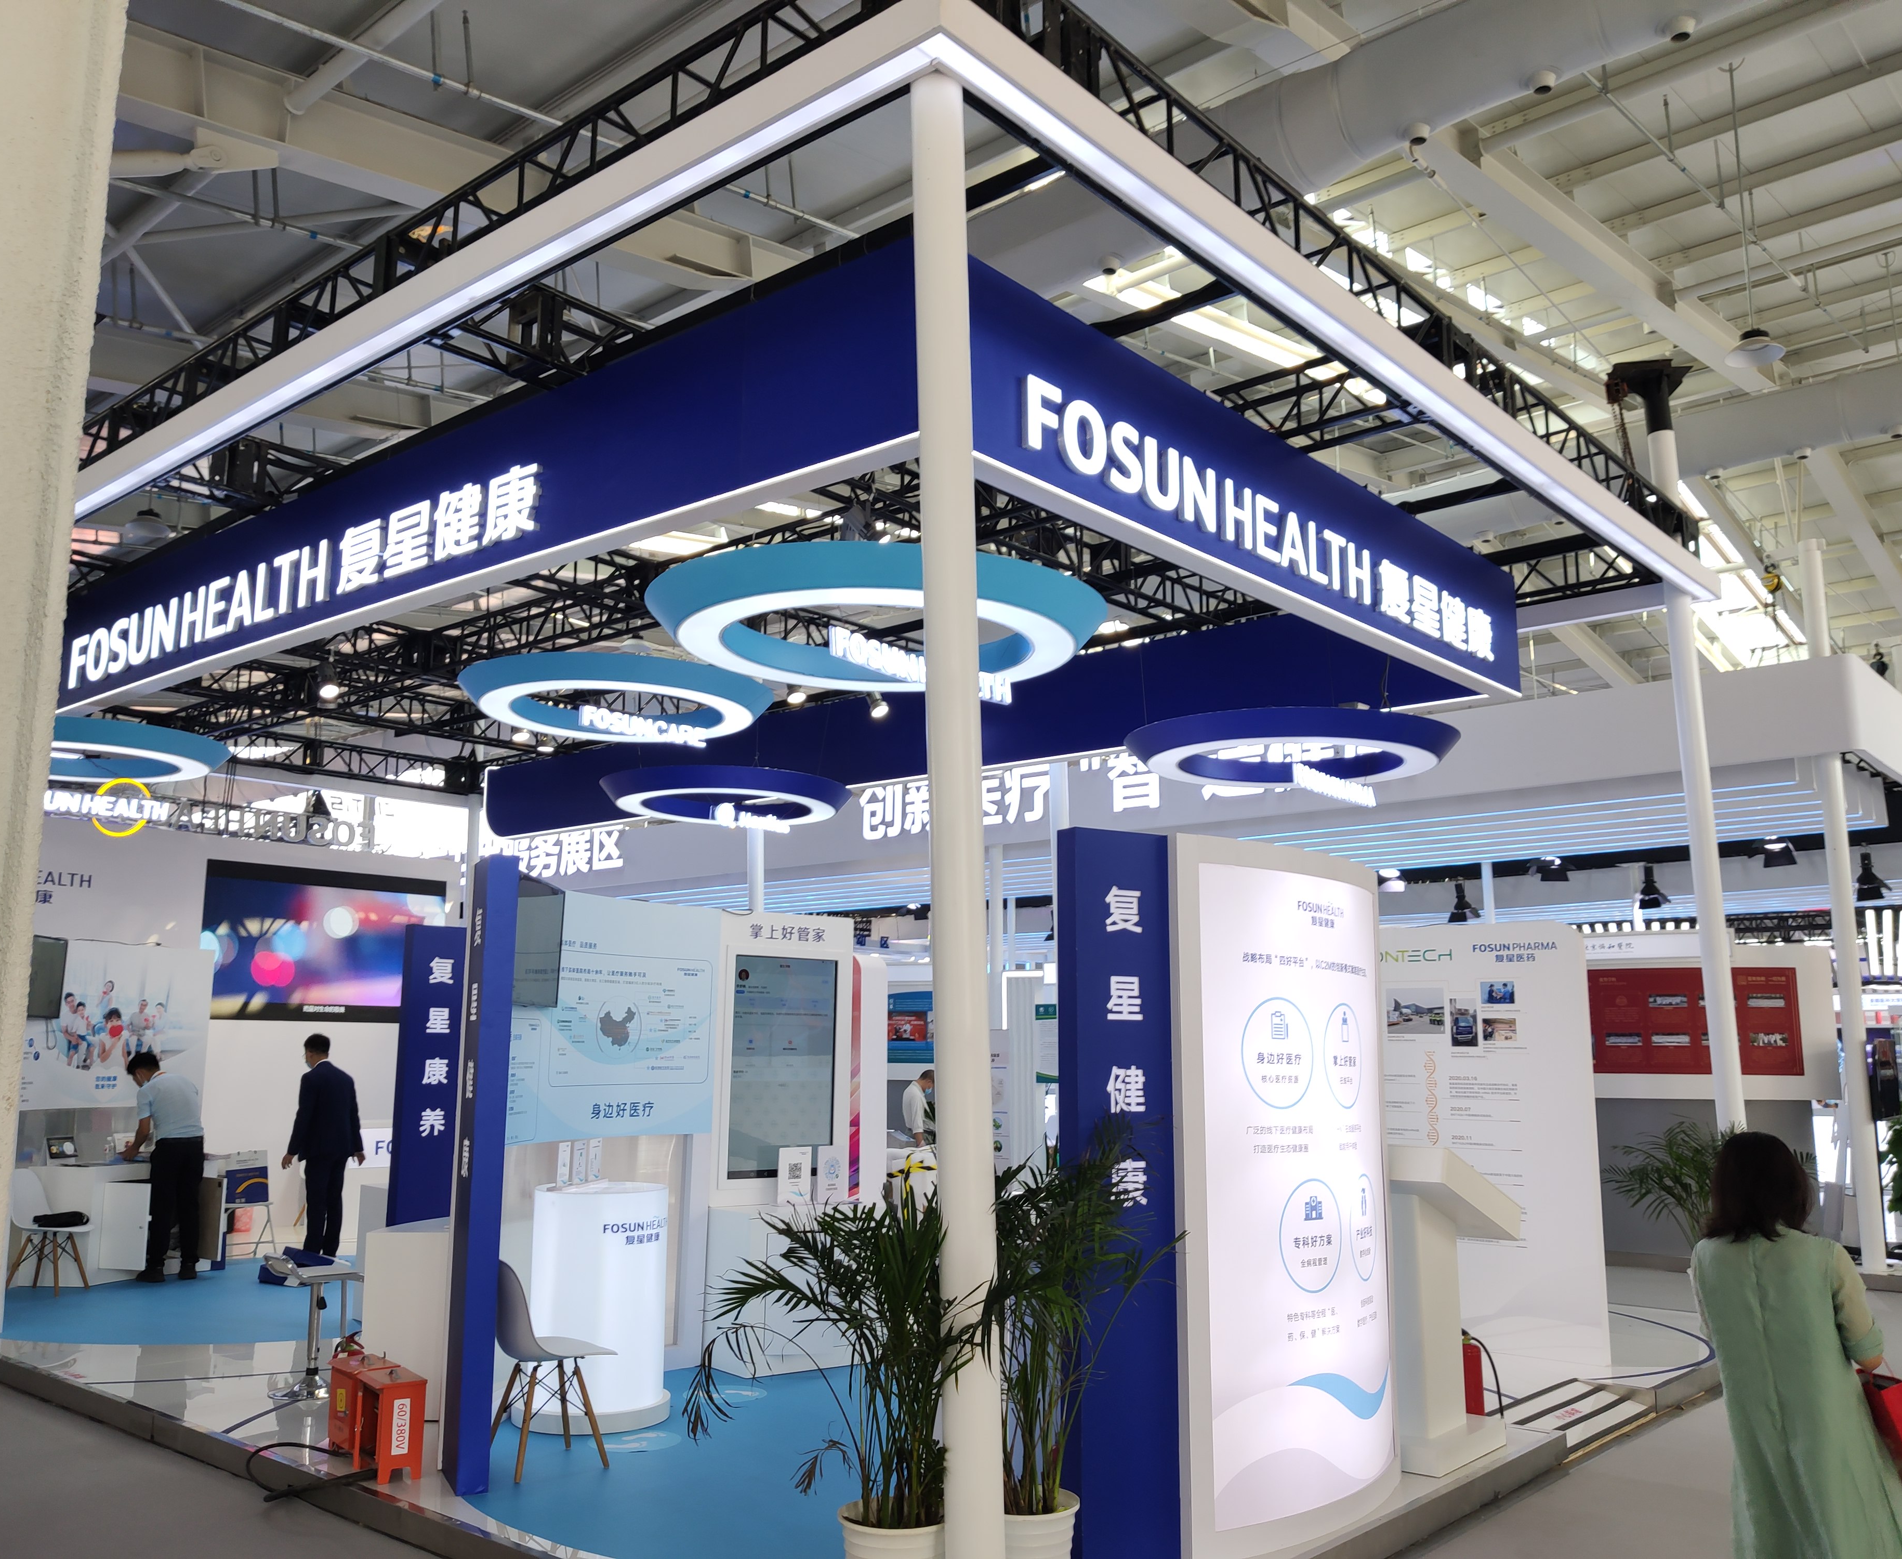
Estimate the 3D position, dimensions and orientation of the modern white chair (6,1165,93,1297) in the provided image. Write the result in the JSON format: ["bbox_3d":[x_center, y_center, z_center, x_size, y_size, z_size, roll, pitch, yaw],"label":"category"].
[{"bbox_3d":[-6.149,3.076,10.696,0.530,0.820,0.470,-1,-9,5],"label":"modern white chair"}]

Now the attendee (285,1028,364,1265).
[{"bbox_3d":[-4.829,2.856,12.162,0.600,1.730,0.360,7,-11,-35],"label":"attendee"}]

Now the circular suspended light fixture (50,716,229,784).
[{"bbox_3d":[-7.218,-0.214,12.848,2.380,0.180,2.380,0,-9,0],"label":"circular suspended light fixture"}]

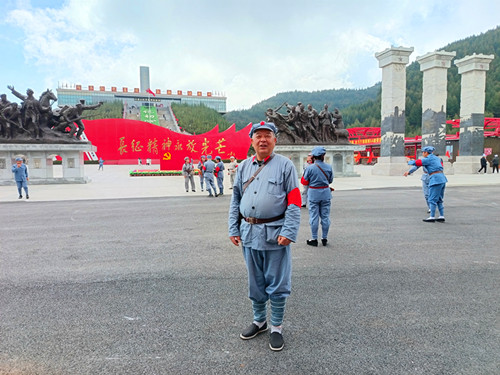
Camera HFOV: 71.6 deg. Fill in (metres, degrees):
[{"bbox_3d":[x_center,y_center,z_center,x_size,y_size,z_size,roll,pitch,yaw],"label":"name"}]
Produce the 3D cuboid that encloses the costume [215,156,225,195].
[{"bbox_3d":[-1.303,-0.438,14.895,0.420,1.483,0.450,2,5,30],"label":"costume"}]

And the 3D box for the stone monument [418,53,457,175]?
[{"bbox_3d":[16.976,-6.558,31.701,2.350,10.736,2.350,-2,4,-15],"label":"stone monument"}]

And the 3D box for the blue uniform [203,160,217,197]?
[{"bbox_3d":[-1.674,-0.426,14.368,0.550,1.522,0.420,-2,4,-12],"label":"blue uniform"}]

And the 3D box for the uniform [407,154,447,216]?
[{"bbox_3d":[4.027,-0.031,7.933,0.800,1.485,0.520,1,5,25],"label":"uniform"}]

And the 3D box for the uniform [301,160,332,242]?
[{"bbox_3d":[1.117,0.224,5.818,0.520,1.350,0.380,-1,4,-3],"label":"uniform"}]

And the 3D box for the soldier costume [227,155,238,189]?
[{"bbox_3d":[-0.914,-0.741,17.842,0.560,1.672,0.400,0,4,12],"label":"soldier costume"}]

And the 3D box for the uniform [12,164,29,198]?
[{"bbox_3d":[-9.496,-0.310,14.404,0.540,1.371,0.400,-3,4,-28],"label":"uniform"}]

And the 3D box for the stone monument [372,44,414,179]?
[{"bbox_3d":[12.627,-6.423,30.385,2.350,10.713,2.350,-2,4,-15],"label":"stone monument"}]

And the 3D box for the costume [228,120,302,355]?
[{"bbox_3d":[0.133,0.336,2.809,0.550,1.716,0.410,1,4,18],"label":"costume"}]

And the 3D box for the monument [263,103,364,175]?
[{"bbox_3d":[5.375,-3.961,28.959,8.100,6.218,2.700,-2,4,-15],"label":"monument"}]

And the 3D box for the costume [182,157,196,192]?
[{"bbox_3d":[-2.921,-0.630,16.620,0.600,1.678,0.420,-2,4,-14],"label":"costume"}]

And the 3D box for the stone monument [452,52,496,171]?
[{"bbox_3d":[20.687,-6.668,32.130,2.150,10.768,2.150,-2,4,-16],"label":"stone monument"}]

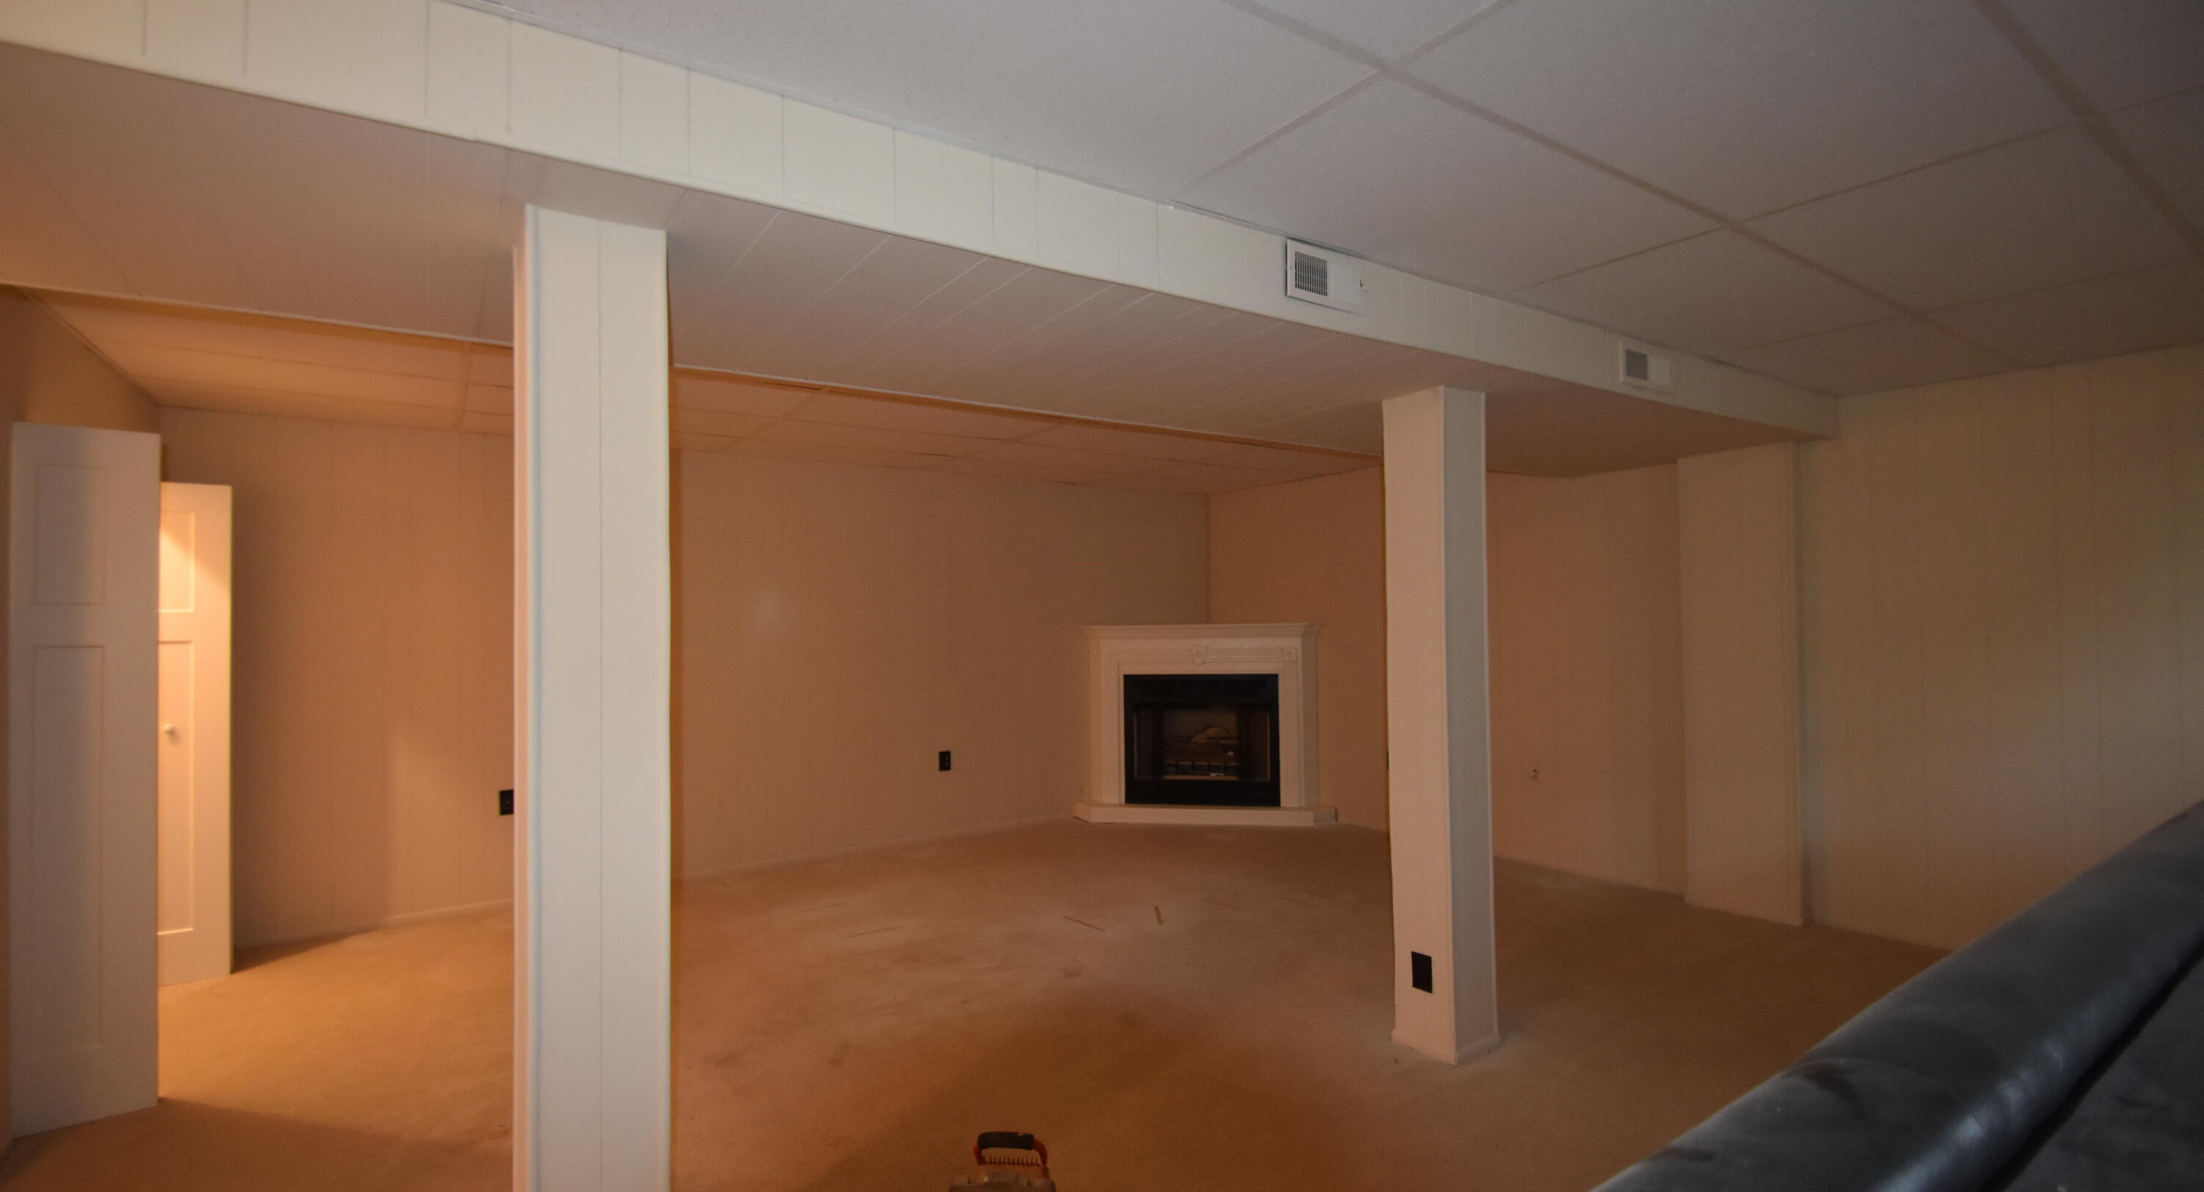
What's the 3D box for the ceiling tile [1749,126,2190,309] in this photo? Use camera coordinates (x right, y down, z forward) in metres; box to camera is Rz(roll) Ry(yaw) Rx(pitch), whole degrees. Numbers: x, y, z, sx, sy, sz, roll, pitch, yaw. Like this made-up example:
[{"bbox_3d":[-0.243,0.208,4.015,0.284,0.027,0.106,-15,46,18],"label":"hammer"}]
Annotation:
[{"bbox_3d":[2.204,-0.894,2.292,1.190,0.022,0.565,0,-1,-33],"label":"ceiling tile"}]

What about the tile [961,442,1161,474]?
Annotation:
[{"bbox_3d":[-0.139,-0.826,5.546,1.190,0.022,0.580,0,-1,-33],"label":"tile"}]

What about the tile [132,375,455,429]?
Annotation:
[{"bbox_3d":[-3.424,-0.827,3.996,1.030,0.022,0.560,0,-1,-33],"label":"tile"}]

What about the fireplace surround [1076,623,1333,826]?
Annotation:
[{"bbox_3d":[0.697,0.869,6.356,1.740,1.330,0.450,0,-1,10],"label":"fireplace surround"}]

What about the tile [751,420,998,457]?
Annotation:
[{"bbox_3d":[-1.167,-0.830,4.834,1.190,0.022,0.575,0,-1,-33],"label":"tile"}]

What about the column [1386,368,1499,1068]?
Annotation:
[{"bbox_3d":[1.143,0.423,3.089,0.240,2.170,0.255,0,-1,-33],"label":"column"}]

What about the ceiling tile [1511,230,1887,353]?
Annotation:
[{"bbox_3d":[1.867,-0.888,2.753,1.190,0.022,0.535,0,-1,-33],"label":"ceiling tile"}]

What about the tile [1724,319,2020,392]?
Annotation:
[{"bbox_3d":[2.898,-0.886,3.443,1.180,0.022,0.550,0,-1,-33],"label":"tile"}]

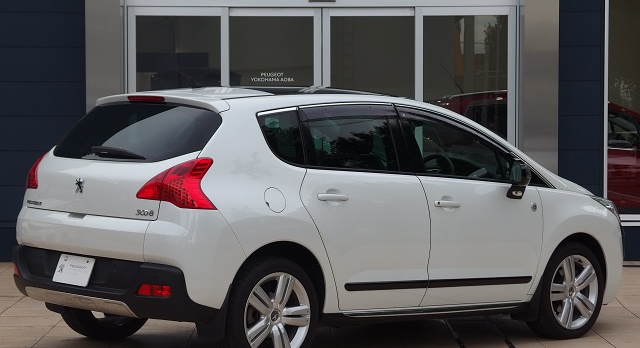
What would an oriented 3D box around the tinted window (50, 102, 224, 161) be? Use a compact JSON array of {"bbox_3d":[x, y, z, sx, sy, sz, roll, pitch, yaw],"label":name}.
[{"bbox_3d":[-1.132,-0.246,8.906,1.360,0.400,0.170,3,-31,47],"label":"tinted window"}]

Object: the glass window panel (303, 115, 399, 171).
[{"bbox_3d":[0.192,-0.179,9.093,0.820,0.367,0.070,0,-18,-43],"label":"glass window panel"}]

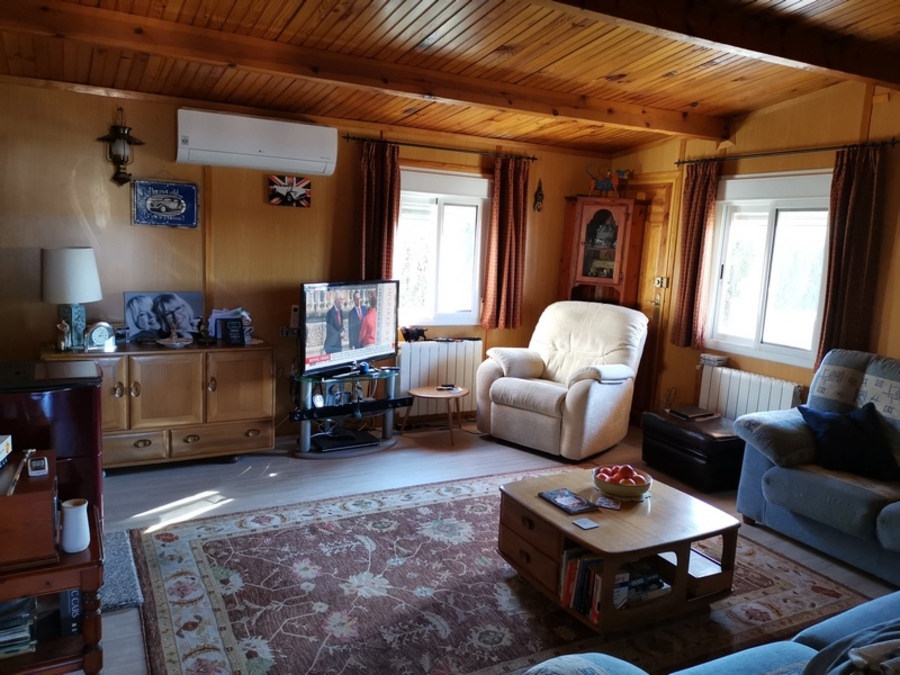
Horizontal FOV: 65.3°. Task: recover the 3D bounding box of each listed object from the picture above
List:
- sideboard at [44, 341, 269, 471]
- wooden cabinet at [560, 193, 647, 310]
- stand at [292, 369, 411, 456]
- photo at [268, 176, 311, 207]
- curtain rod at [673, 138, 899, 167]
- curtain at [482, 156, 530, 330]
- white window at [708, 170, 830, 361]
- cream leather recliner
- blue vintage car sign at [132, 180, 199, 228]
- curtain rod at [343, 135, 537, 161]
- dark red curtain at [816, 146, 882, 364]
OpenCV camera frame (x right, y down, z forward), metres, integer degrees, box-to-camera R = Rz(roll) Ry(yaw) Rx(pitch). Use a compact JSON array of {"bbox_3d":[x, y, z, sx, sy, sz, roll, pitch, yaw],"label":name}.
[{"bbox_3d":[-1.823,0.426,4.476,1.309,0.747,0.438,-2,9,-28],"label":"sideboard"},{"bbox_3d":[1.304,-0.266,6.126,0.690,1.850,0.450,4,8,14],"label":"wooden cabinet"},{"bbox_3d":[-0.707,0.519,4.940,0.820,0.530,0.420,-4,10,-37],"label":"stand"},{"bbox_3d":[-1.112,-1.014,4.874,0.290,0.190,0.022,-2,9,-28],"label":"photo"},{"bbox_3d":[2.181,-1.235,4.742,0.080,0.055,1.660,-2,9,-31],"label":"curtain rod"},{"bbox_3d":[0.453,-0.738,5.603,0.370,1.370,0.110,-2,9,-31],"label":"curtain"},{"bbox_3d":[2.224,-0.480,4.905,0.100,1.260,0.910,-2,9,-31],"label":"white window"},{"bbox_3d":[0.859,0.279,5.371,0.930,1.020,0.930,10,11,41],"label":"cream leather recliner"},{"bbox_3d":[-1.767,-0.827,4.375,0.378,0.275,0.020,-2,9,-30],"label":"blue vintage car sign"},{"bbox_3d":[-0.025,-1.425,5.309,1.650,0.050,0.090,-2,9,-28],"label":"curtain rod"},{"bbox_3d":[2.456,-0.448,4.302,0.110,1.385,0.330,-2,9,-31],"label":"dark red curtain"}]

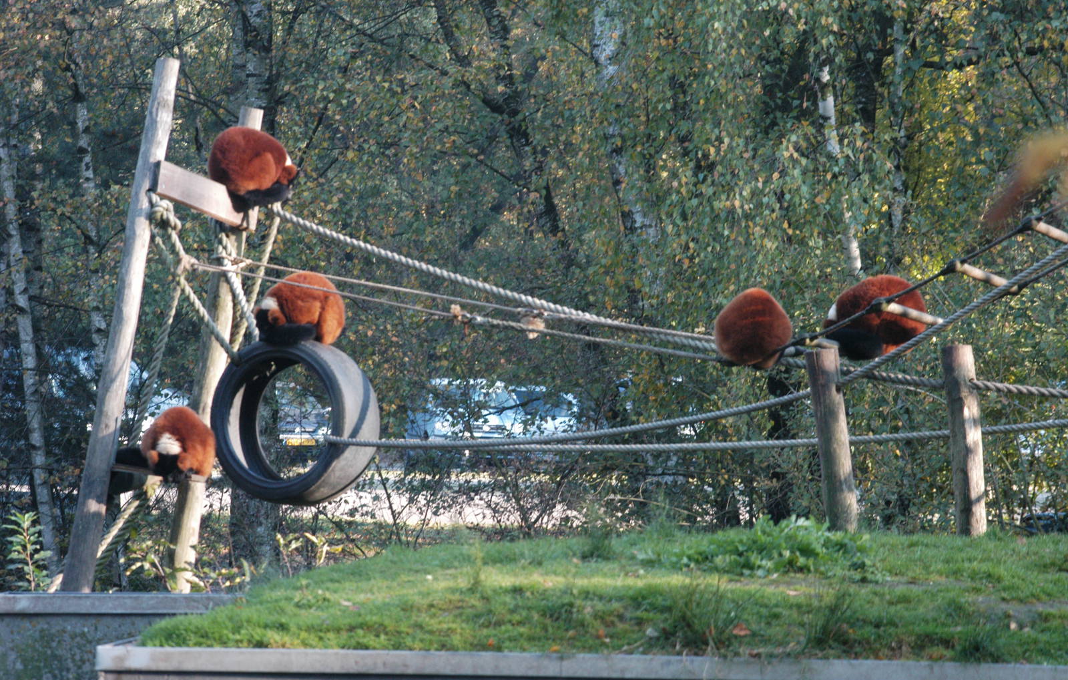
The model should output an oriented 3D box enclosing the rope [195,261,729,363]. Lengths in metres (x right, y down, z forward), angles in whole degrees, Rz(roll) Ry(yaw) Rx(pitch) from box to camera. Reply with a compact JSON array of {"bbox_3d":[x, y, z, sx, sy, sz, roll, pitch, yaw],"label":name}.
[{"bbox_3d":[-0.287,-0.098,23.450,2.140,0.060,0.040,10,0,0],"label":"rope"}]

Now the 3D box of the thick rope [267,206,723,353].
[{"bbox_3d":[-0.157,-0.213,22.775,1.985,0.085,0.040,17,7,25],"label":"thick rope"}]

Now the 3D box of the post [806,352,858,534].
[{"bbox_3d":[1.166,0.411,23.400,0.125,0.760,0.125,-6,0,0],"label":"post"}]

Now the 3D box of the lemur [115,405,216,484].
[{"bbox_3d":[-1.414,0.400,22.950,0.340,0.300,0.320,0,-1,14],"label":"lemur"}]

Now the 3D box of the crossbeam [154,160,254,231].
[{"bbox_3d":[-1.265,-0.554,23.000,0.042,0.118,0.610,1,-12,36],"label":"crossbeam"}]

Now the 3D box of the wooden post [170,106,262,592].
[{"bbox_3d":[-1.233,0.044,23.250,0.097,1.895,0.097,8,0,34],"label":"wooden post"}]

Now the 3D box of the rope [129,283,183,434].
[{"bbox_3d":[-1.448,0.071,22.910,0.036,0.602,0.036,9,14,-37],"label":"rope"}]

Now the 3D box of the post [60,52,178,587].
[{"bbox_3d":[-1.616,-0.038,23.500,0.125,2.168,0.125,10,0,0],"label":"post"}]

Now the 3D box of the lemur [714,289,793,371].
[{"bbox_3d":[0.815,-0.045,22.200,0.285,0.300,0.320,0,-1,12],"label":"lemur"}]

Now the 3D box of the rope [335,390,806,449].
[{"bbox_3d":[0.134,0.335,23.500,1.920,0.120,0.050,-6,0,0],"label":"rope"}]

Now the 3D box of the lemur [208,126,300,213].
[{"bbox_3d":[-1.119,-0.676,23.900,0.360,0.350,0.280,1,-1,-6],"label":"lemur"}]

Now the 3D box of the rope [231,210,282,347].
[{"bbox_3d":[-1.079,-0.233,23.250,0.036,0.548,0.036,11,13,-36],"label":"rope"}]

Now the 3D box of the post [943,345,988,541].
[{"bbox_3d":[1.709,0.413,23.700,0.123,0.794,0.123,-4,0,0],"label":"post"}]

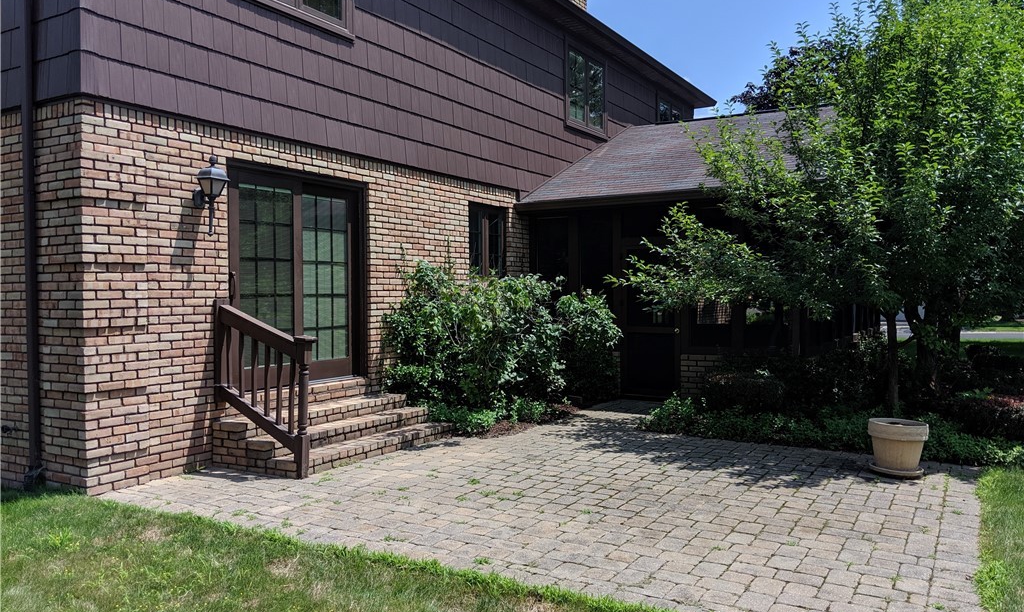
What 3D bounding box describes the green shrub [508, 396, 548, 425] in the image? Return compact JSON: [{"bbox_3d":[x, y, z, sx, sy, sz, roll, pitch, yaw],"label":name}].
[{"bbox_3d":[0.173,1.147,8.995,0.420,0.300,0.430,0,1,31],"label":"green shrub"}]

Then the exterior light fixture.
[{"bbox_3d":[-2.478,-0.898,6.560,0.270,0.655,0.200,0,1,31],"label":"exterior light fixture"}]

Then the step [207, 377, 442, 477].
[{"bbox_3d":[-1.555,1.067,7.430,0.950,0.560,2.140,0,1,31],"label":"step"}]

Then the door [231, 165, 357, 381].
[{"bbox_3d":[-2.030,-0.242,7.683,0.120,1.980,1.760,0,1,31],"label":"door"}]

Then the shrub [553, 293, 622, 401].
[{"bbox_3d":[0.906,0.525,10.470,0.850,1.460,0.880,0,1,0],"label":"shrub"}]

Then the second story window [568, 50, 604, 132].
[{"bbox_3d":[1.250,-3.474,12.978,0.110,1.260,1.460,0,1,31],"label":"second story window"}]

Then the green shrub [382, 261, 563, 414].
[{"bbox_3d":[-0.347,0.428,9.296,1.060,1.740,2.300,0,1,31],"label":"green shrub"}]

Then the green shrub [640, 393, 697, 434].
[{"bbox_3d":[1.686,1.110,8.505,0.520,0.380,0.550,0,1,31],"label":"green shrub"}]

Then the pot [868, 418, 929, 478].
[{"bbox_3d":[3.195,1.177,6.631,0.450,0.400,0.450,0,1,31],"label":"pot"}]

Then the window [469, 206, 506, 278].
[{"bbox_3d":[-0.347,-0.840,10.466,0.110,0.940,0.880,0,1,31],"label":"window"}]

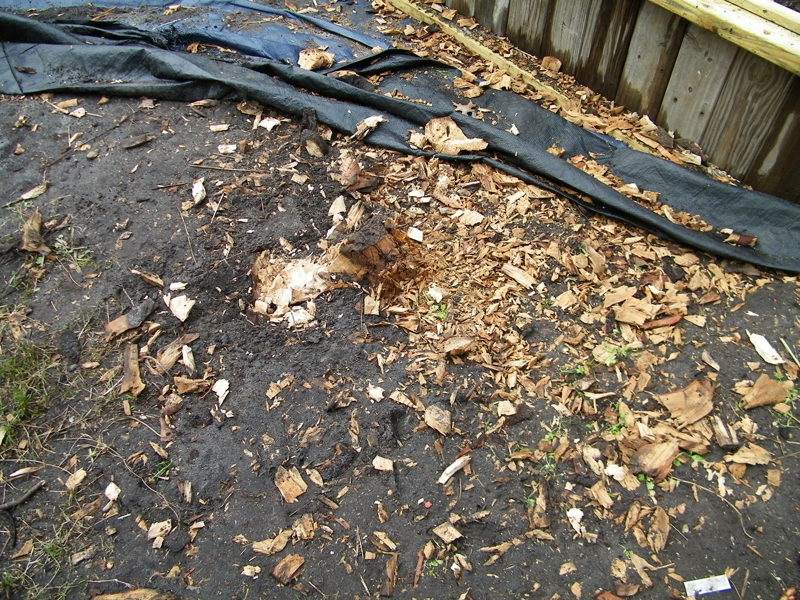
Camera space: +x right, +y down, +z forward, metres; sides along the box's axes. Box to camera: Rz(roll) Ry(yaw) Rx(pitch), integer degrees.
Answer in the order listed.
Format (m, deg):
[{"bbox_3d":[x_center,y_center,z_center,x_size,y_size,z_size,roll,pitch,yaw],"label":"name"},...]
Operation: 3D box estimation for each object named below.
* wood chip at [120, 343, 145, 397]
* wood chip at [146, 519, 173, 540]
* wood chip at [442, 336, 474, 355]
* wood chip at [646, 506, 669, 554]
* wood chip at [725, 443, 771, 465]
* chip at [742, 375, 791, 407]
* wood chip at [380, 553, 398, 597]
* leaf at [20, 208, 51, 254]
[{"bbox_3d":[-0.652,0.167,1.571,0.057,0.022,0.158,-13,50,-11],"label":"wood chip"},{"bbox_3d":[-0.461,0.442,1.241,0.044,0.013,0.031,-16,53,-10],"label":"wood chip"},{"bbox_3d":[0.133,0.104,1.460,0.064,0.022,0.037,2,52,4],"label":"wood chip"},{"bbox_3d":[0.490,0.432,1.222,0.036,0.015,0.087,13,49,12],"label":"wood chip"},{"bbox_3d":[0.755,0.335,1.409,0.094,0.018,0.052,3,49,3],"label":"wood chip"},{"bbox_3d":[0.857,0.212,1.511,0.127,0.027,0.071,-16,51,-13],"label":"chip"},{"bbox_3d":[-0.018,0.499,1.177,0.020,0.014,0.075,6,53,7],"label":"wood chip"},{"bbox_3d":[-1.059,-0.197,1.877,0.072,0.046,0.155,-15,51,-12],"label":"leaf"}]

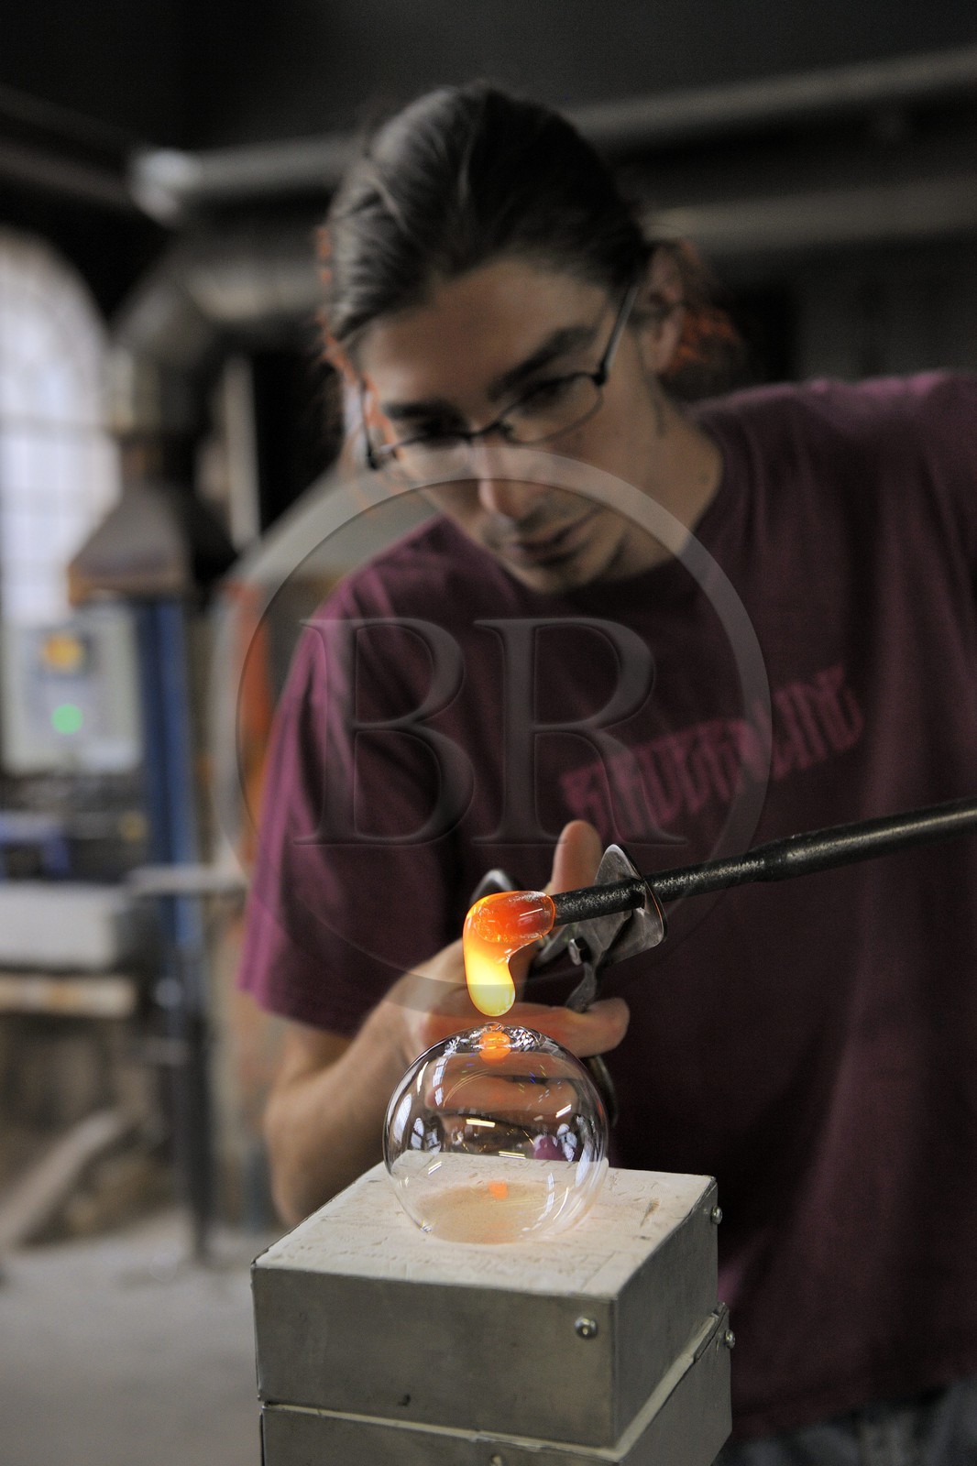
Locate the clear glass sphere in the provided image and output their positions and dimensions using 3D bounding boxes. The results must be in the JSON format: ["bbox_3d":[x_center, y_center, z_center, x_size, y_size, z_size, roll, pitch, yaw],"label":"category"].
[{"bbox_3d":[0.003,0.164,0.798,0.091,0.090,0.091,-2,7,0],"label":"clear glass sphere"}]

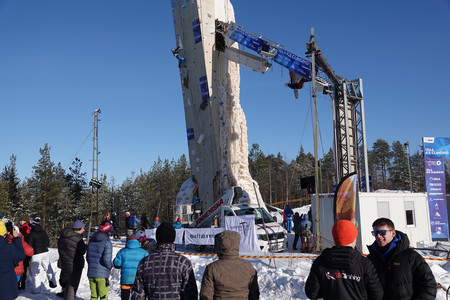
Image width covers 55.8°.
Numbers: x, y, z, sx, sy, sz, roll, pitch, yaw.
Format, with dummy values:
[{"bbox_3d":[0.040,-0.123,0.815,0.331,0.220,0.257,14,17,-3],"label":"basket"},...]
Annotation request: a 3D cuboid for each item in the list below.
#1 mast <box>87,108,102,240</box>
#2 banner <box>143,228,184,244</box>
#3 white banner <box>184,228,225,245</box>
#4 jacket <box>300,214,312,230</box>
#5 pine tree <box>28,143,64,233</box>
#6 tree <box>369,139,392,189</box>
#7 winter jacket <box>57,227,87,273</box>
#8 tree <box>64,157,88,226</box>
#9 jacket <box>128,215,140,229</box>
[{"bbox_3d":[-8.106,1.500,26.500,0.900,8.244,0.800,-1,-8,0],"label":"mast"},{"bbox_3d":[-2.635,3.800,18.600,1.760,0.675,0.060,-1,-8,0],"label":"banner"},{"bbox_3d":[-0.875,3.802,18.600,1.780,0.705,0.060,-1,-8,0],"label":"white banner"},{"bbox_3d":[3.605,3.211,18.800,0.500,0.663,0.340,0,-8,-6],"label":"jacket"},{"bbox_3d":[-14.280,3.065,34.000,2.900,7.259,2.900,-1,-8,0],"label":"pine tree"},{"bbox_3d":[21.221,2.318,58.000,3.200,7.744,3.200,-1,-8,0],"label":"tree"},{"bbox_3d":[-3.323,2.167,9.200,0.560,0.899,0.400,-8,-11,41],"label":"winter jacket"},{"bbox_3d":[-12.928,3.750,37.000,2.100,6.241,2.100,-1,-8,0],"label":"tree"},{"bbox_3d":[-5.294,4.226,25.000,0.580,0.795,0.380,-7,-10,37],"label":"jacket"}]

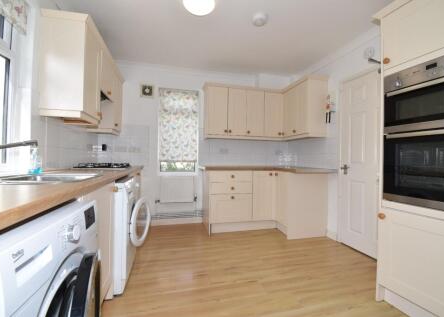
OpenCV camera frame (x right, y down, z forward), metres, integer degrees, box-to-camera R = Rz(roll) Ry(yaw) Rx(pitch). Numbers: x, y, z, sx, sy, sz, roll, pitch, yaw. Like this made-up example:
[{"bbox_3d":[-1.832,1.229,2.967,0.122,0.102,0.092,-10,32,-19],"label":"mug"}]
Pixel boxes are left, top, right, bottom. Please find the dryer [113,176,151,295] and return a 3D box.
[{"bbox_3d":[-1.026,0.577,1.684,0.620,0.840,0.600,1,0,-16],"label":"dryer"}]

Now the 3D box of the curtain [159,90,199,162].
[{"bbox_3d":[-0.660,-0.504,3.046,0.600,1.115,0.060,1,0,-16],"label":"curtain"}]

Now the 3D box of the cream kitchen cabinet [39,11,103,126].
[{"bbox_3d":[-1.263,-0.721,1.711,0.298,0.789,0.405,1,0,-16],"label":"cream kitchen cabinet"}]

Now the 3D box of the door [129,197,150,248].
[{"bbox_3d":[-0.740,0.566,1.775,0.075,0.400,0.400,1,0,0],"label":"door"}]

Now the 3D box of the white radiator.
[{"bbox_3d":[-0.680,0.473,3.008,0.510,0.370,0.080,1,0,-16],"label":"white radiator"}]

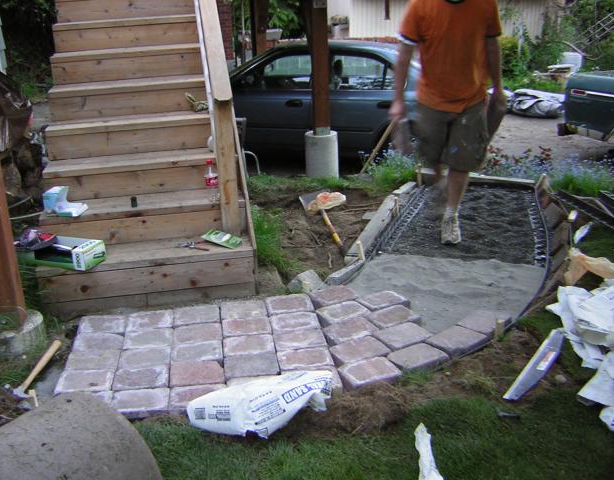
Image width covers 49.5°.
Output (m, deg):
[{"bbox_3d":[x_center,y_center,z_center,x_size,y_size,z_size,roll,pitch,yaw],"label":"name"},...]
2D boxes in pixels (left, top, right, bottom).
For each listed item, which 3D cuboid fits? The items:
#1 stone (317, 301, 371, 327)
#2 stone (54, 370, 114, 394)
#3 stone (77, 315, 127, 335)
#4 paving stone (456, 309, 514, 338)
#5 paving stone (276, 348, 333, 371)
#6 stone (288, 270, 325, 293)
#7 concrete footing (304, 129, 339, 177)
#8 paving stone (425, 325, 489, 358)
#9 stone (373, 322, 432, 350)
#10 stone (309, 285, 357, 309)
[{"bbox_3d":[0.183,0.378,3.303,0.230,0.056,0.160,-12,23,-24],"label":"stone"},{"bbox_3d":[-0.915,0.621,2.801,0.226,0.060,0.171,-3,20,-3],"label":"stone"},{"bbox_3d":[-1.009,0.445,3.286,0.229,0.060,0.177,-3,20,-1],"label":"stone"},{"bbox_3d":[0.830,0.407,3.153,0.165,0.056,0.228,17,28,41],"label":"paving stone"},{"bbox_3d":[-0.010,0.546,2.906,0.227,0.060,0.162,-5,20,-7],"label":"paving stone"},{"bbox_3d":[-0.003,0.217,3.530,0.165,0.075,0.180,-15,24,-29],"label":"stone"},{"bbox_3d":[0.144,-0.780,6.147,0.295,0.397,0.295,-5,20,-8],"label":"concrete footing"},{"bbox_3d":[0.677,0.478,3.046,0.224,0.057,0.169,-16,24,-34],"label":"paving stone"},{"bbox_3d":[0.443,0.465,3.076,0.220,0.060,0.170,-13,23,-26],"label":"stone"},{"bbox_3d":[0.145,0.323,3.526,0.224,0.057,0.169,-9,21,-20],"label":"stone"}]

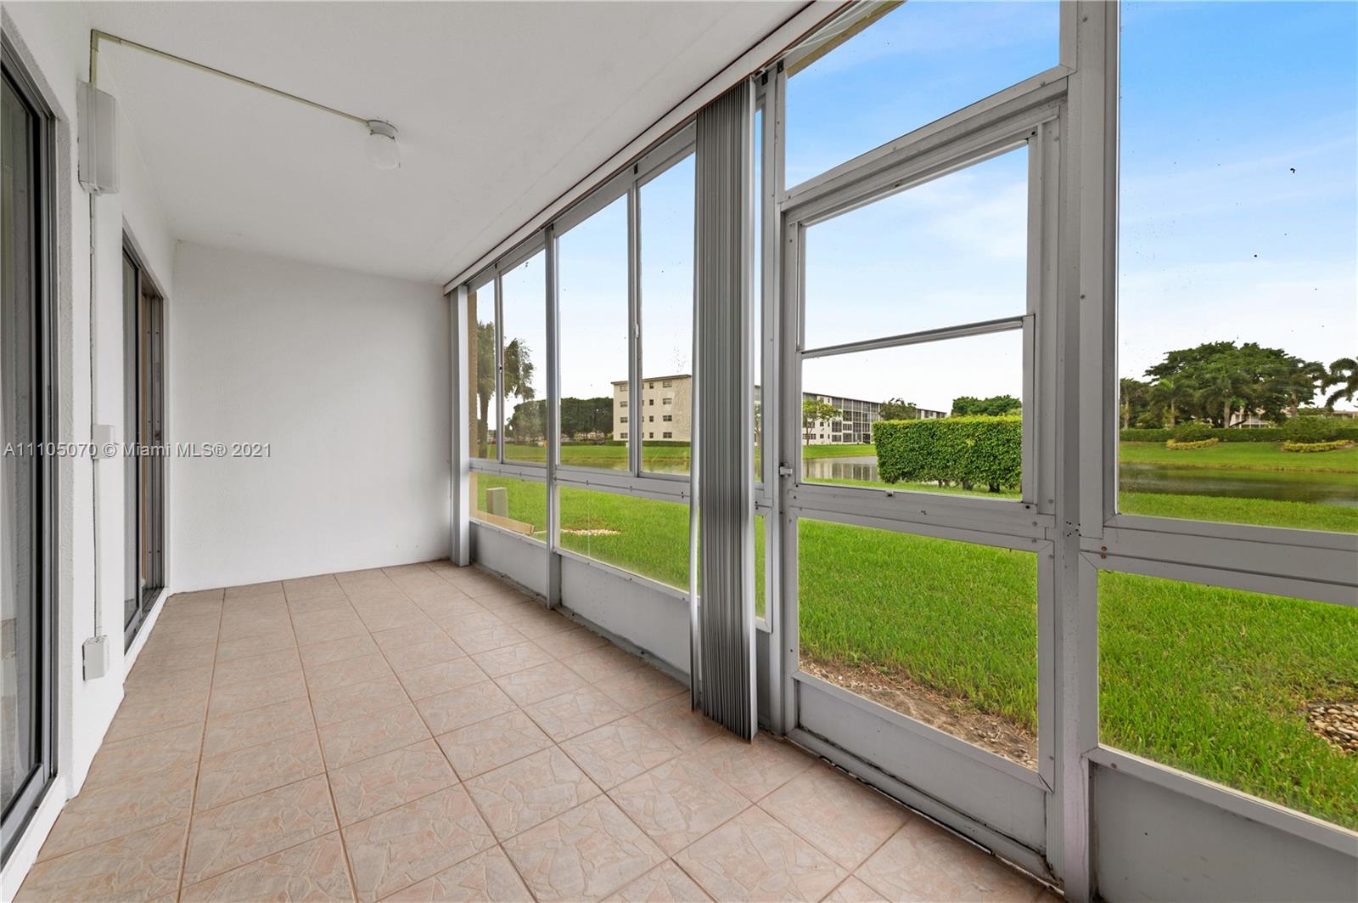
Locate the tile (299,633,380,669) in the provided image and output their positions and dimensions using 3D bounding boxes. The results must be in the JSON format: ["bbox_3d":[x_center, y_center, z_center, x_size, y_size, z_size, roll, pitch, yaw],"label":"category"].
[{"bbox_3d":[-1.768,1.035,2.550,0.315,0.010,0.315,0,0,-40],"label":"tile"}]

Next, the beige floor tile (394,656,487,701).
[{"bbox_3d":[-1.080,1.041,2.253,0.315,0.010,0.315,2,-1,-41],"label":"beige floor tile"}]

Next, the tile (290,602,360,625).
[{"bbox_3d":[-2.191,1.019,3.048,0.315,0.010,0.315,2,-1,-41],"label":"tile"}]

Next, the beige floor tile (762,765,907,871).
[{"bbox_3d":[0.460,1.069,1.456,0.315,0.010,0.315,0,0,-40],"label":"beige floor tile"}]

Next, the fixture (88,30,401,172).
[{"bbox_3d":[-1.593,-1.314,1.893,0.915,0.200,0.140,1,0,-33],"label":"fixture"}]

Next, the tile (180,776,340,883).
[{"bbox_3d":[-1.140,1.030,1.359,0.315,0.010,0.315,2,-1,-41],"label":"tile"}]

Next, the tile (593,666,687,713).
[{"bbox_3d":[-0.178,1.064,2.187,0.315,0.010,0.315,2,-1,-41],"label":"tile"}]

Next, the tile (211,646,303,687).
[{"bbox_3d":[-2.013,1.033,2.344,0.315,0.010,0.315,0,0,-40],"label":"tile"}]

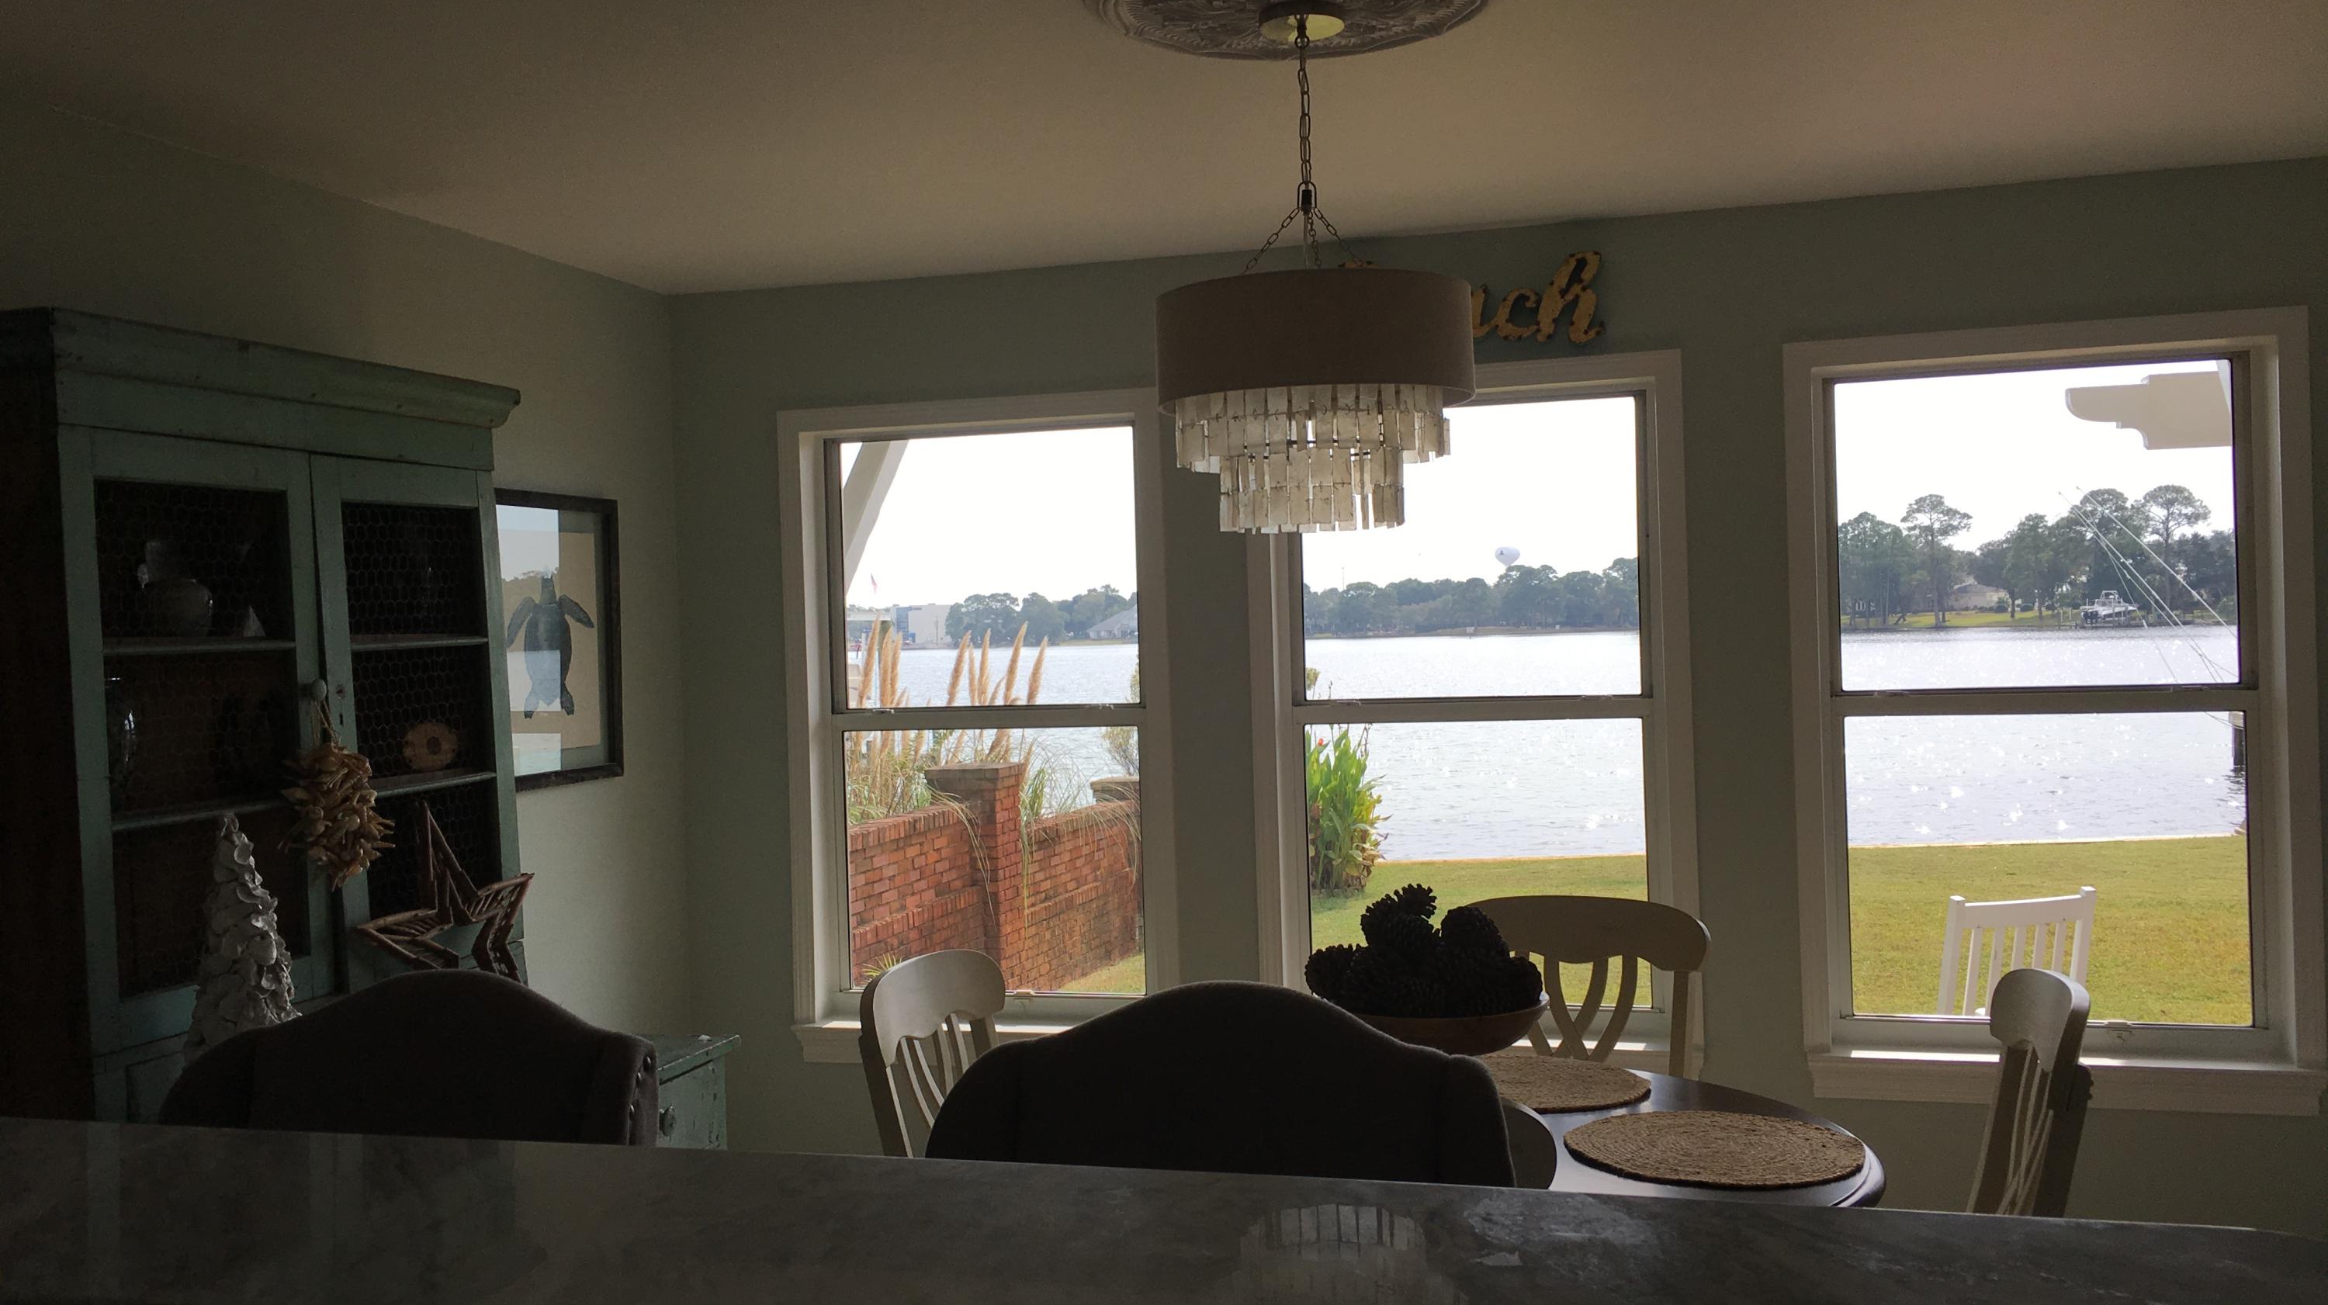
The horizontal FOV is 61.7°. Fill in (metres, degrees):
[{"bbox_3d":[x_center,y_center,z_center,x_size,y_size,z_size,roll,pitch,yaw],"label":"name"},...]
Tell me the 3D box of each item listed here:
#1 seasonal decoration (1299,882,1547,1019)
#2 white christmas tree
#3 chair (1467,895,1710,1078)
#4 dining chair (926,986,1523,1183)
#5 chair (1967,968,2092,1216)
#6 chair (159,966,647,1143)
[{"bbox_3d":[0.395,0.453,2.950,0.360,0.200,0.340,-1,1,16],"label":"seasonal decoration"},{"bbox_3d":[-1.344,0.470,2.822,0.210,0.470,0.210,-1,1,16],"label":"white christmas tree"},{"bbox_3d":[0.747,0.975,3.545,0.500,0.995,0.550,-1,1,16],"label":"chair"},{"bbox_3d":[0.002,0.927,1.747,0.590,1.170,0.600,-1,1,16],"label":"dining chair"},{"bbox_3d":[1.077,0.972,2.967,0.550,0.995,0.500,-1,1,19],"label":"chair"},{"bbox_3d":[-0.860,0.950,1.929,0.590,1.170,0.600,-2,1,8],"label":"chair"}]

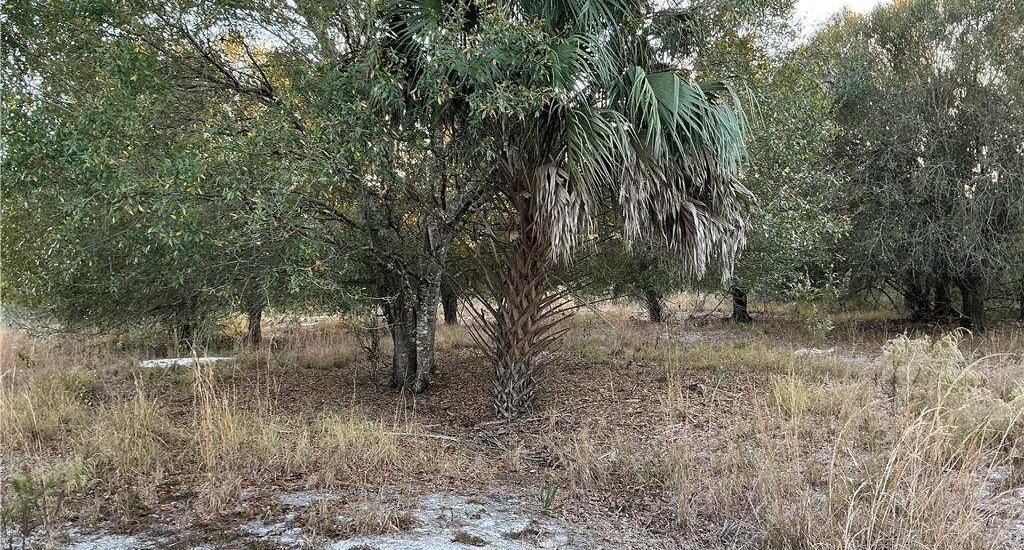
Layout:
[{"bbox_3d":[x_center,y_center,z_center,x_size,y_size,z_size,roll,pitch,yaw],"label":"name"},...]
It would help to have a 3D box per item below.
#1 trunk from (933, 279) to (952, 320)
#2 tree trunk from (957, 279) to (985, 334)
[{"bbox_3d":[12.474,0.710,24.000,0.498,1.182,0.498,0,1,0],"label":"trunk"},{"bbox_3d":[11.119,0.761,20.000,0.581,1.330,0.581,0,1,0],"label":"tree trunk"}]

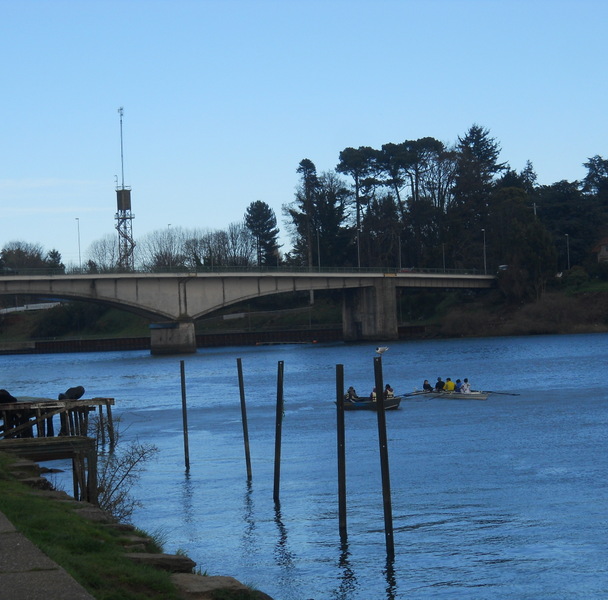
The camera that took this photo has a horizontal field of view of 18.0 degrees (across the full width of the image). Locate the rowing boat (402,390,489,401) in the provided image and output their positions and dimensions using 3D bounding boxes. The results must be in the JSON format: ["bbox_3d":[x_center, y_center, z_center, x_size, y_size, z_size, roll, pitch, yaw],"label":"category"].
[{"bbox_3d":[8.448,5.414,110.734,1.050,0.500,8.600,-2,-1,-24],"label":"rowing boat"}]

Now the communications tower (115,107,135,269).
[{"bbox_3d":[-42.806,-25.060,460.000,4.300,42.686,4.300,-2,-1,-11],"label":"communications tower"}]

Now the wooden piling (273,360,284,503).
[{"bbox_3d":[-0.670,3.514,51.409,0.150,3.743,0.150,2,-1,0],"label":"wooden piling"}]

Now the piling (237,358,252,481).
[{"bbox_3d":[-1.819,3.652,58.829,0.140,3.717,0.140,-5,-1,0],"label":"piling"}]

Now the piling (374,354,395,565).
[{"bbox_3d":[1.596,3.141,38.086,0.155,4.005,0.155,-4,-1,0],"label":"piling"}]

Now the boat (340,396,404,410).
[{"bbox_3d":[3.438,5.405,99.562,3.600,0.650,1.400,-3,-1,22],"label":"boat"}]

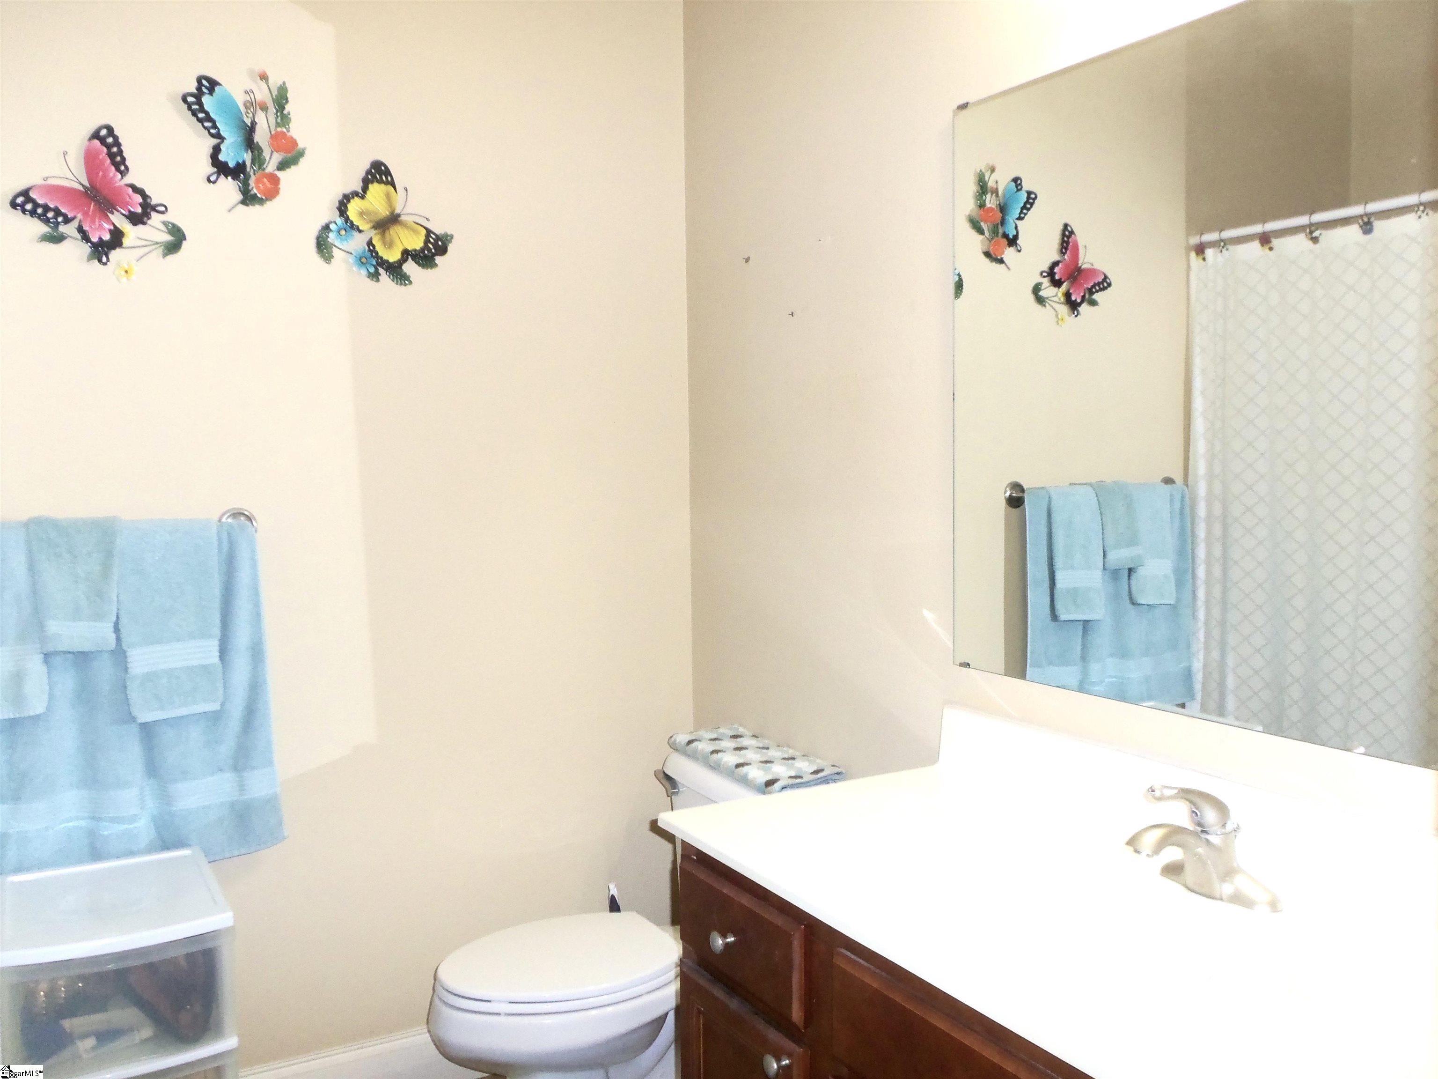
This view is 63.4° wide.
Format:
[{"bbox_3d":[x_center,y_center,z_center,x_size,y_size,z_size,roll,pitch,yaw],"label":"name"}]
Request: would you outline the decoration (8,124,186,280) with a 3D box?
[{"bbox_3d":[-1.101,-0.601,2.070,0.278,0.276,0.048,-3,5,-30],"label":"decoration"}]

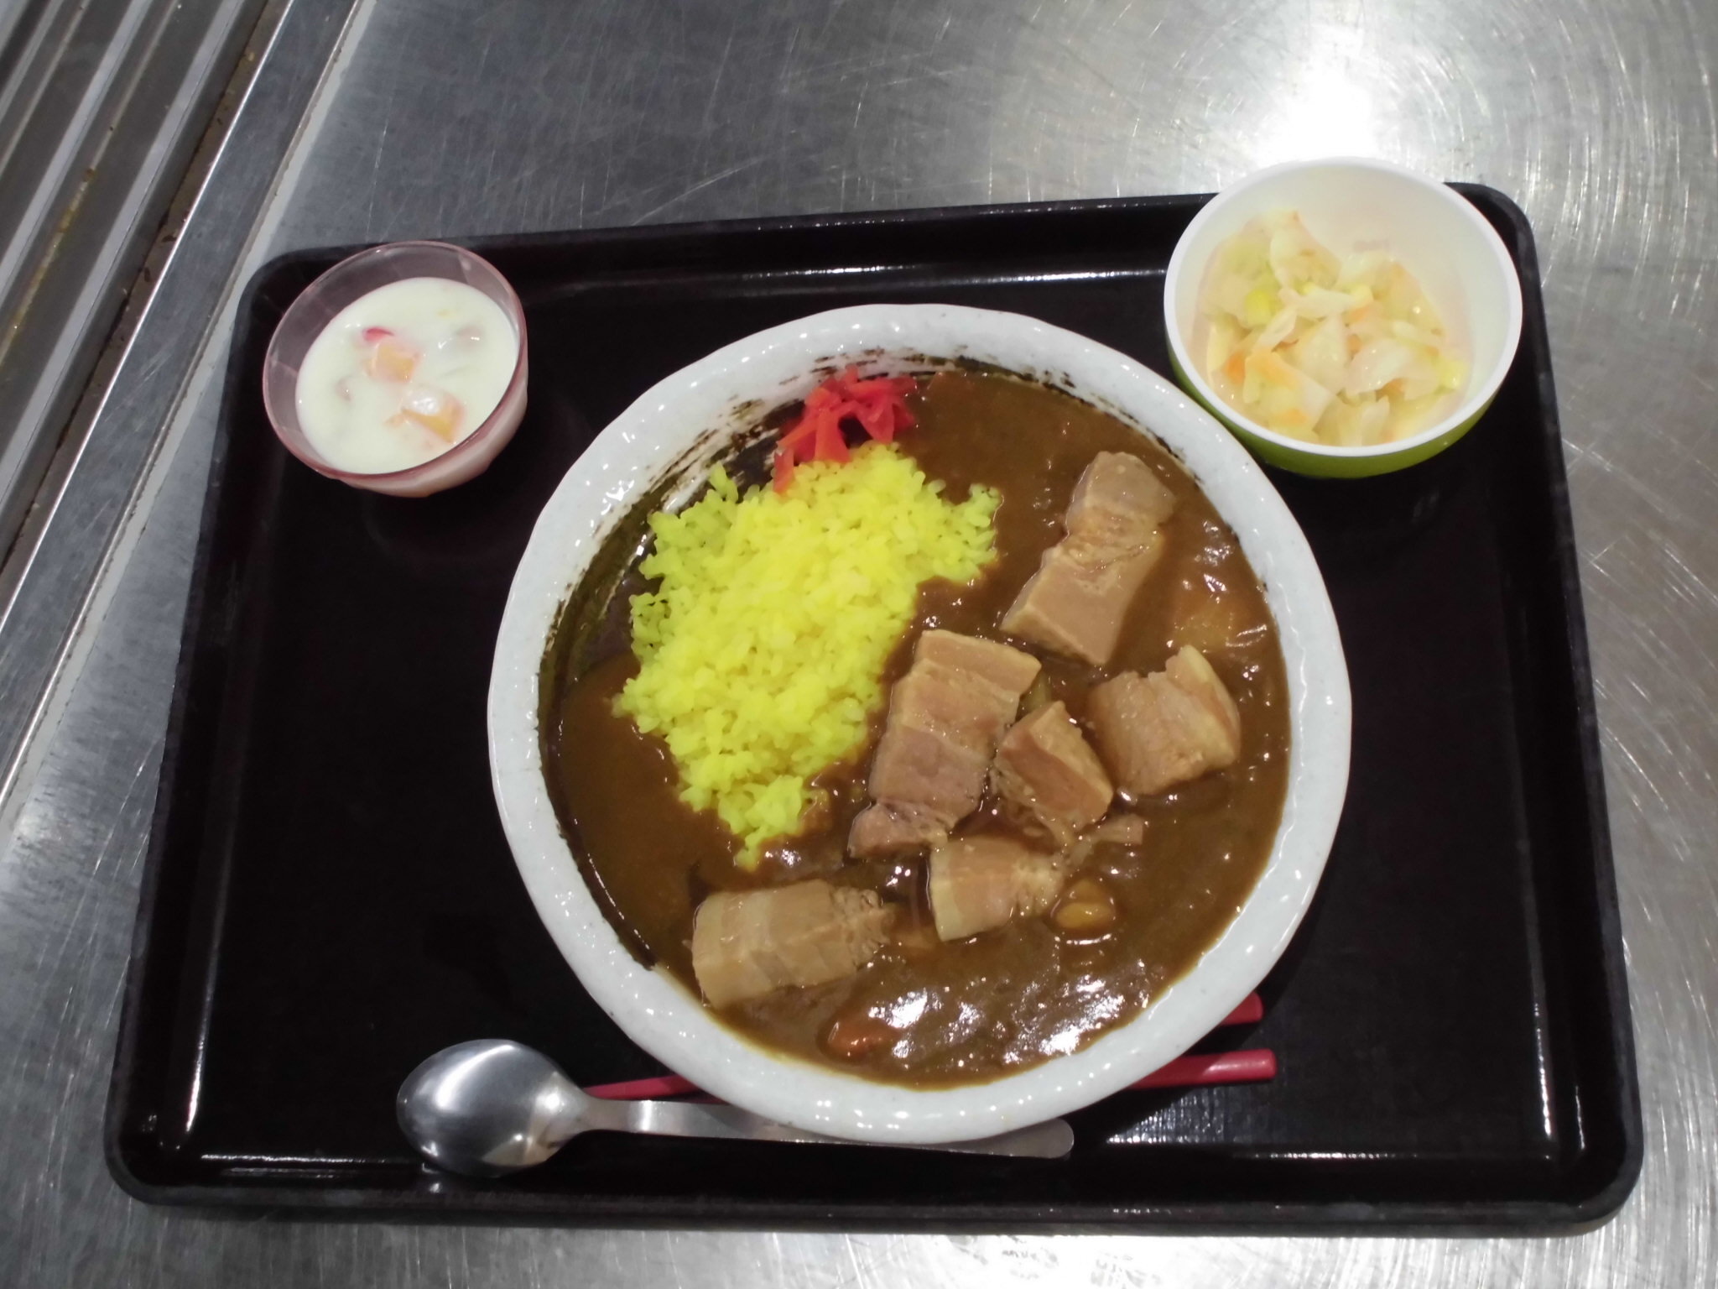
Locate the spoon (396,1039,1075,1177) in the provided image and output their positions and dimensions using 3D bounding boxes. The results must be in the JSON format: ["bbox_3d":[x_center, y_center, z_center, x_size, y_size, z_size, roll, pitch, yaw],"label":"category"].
[{"bbox_3d":[-0.037,0.131,0.521,0.192,0.022,0.038,1,69,9],"label":"spoon"}]

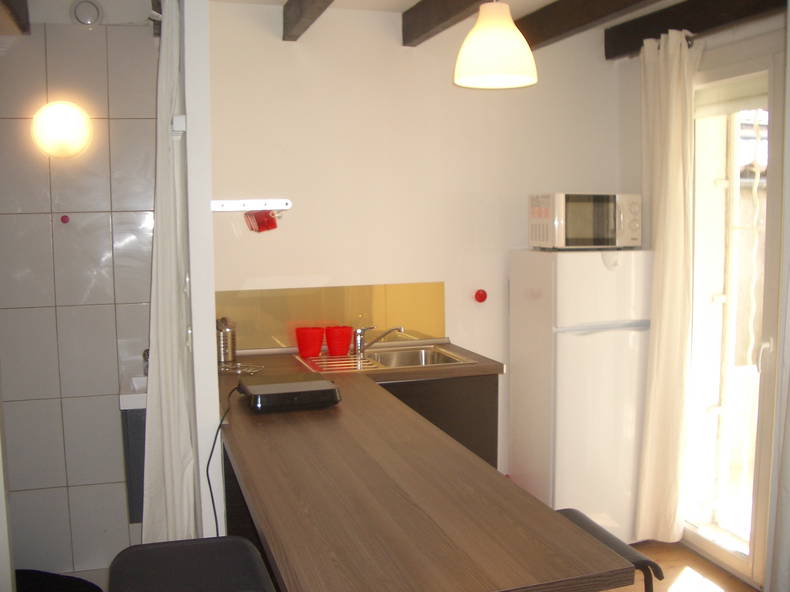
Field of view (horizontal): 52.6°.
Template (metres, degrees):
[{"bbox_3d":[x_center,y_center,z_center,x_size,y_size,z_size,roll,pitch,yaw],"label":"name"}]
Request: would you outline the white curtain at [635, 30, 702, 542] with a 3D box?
[{"bbox_3d":[1.238,-0.011,3.704,0.150,2.312,0.280,-2,6,-17],"label":"white curtain"}]

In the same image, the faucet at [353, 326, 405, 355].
[{"bbox_3d":[-0.064,0.200,3.615,0.234,0.122,0.055,1,6,11],"label":"faucet"}]

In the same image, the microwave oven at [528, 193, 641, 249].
[{"bbox_3d":[0.884,-0.348,3.735,0.430,0.250,0.310,-2,6,-12],"label":"microwave oven"}]

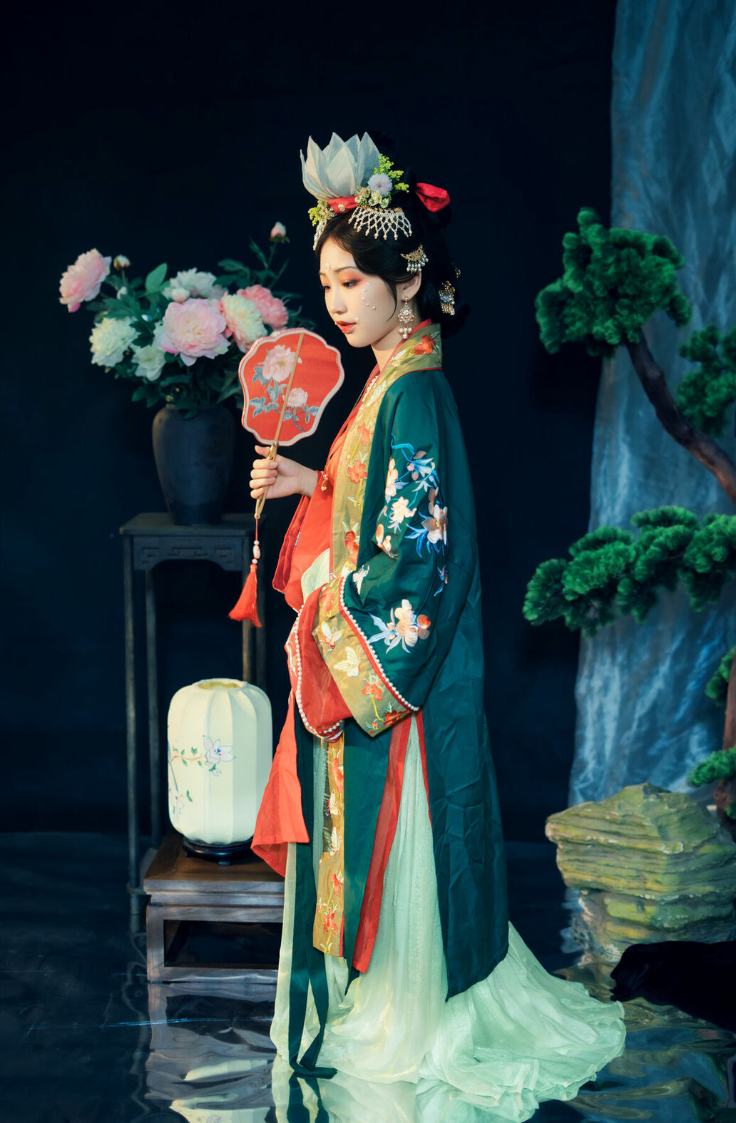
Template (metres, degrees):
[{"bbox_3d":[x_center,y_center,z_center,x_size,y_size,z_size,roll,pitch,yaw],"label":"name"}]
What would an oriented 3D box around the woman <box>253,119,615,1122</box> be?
[{"bbox_3d":[0.167,0.094,2.920,0.747,1.752,0.523,-2,8,-14],"label":"woman"}]

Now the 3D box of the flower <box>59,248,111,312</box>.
[{"bbox_3d":[-0.645,-0.643,3.560,0.105,0.140,0.140,-7,10,-42],"label":"flower"}]

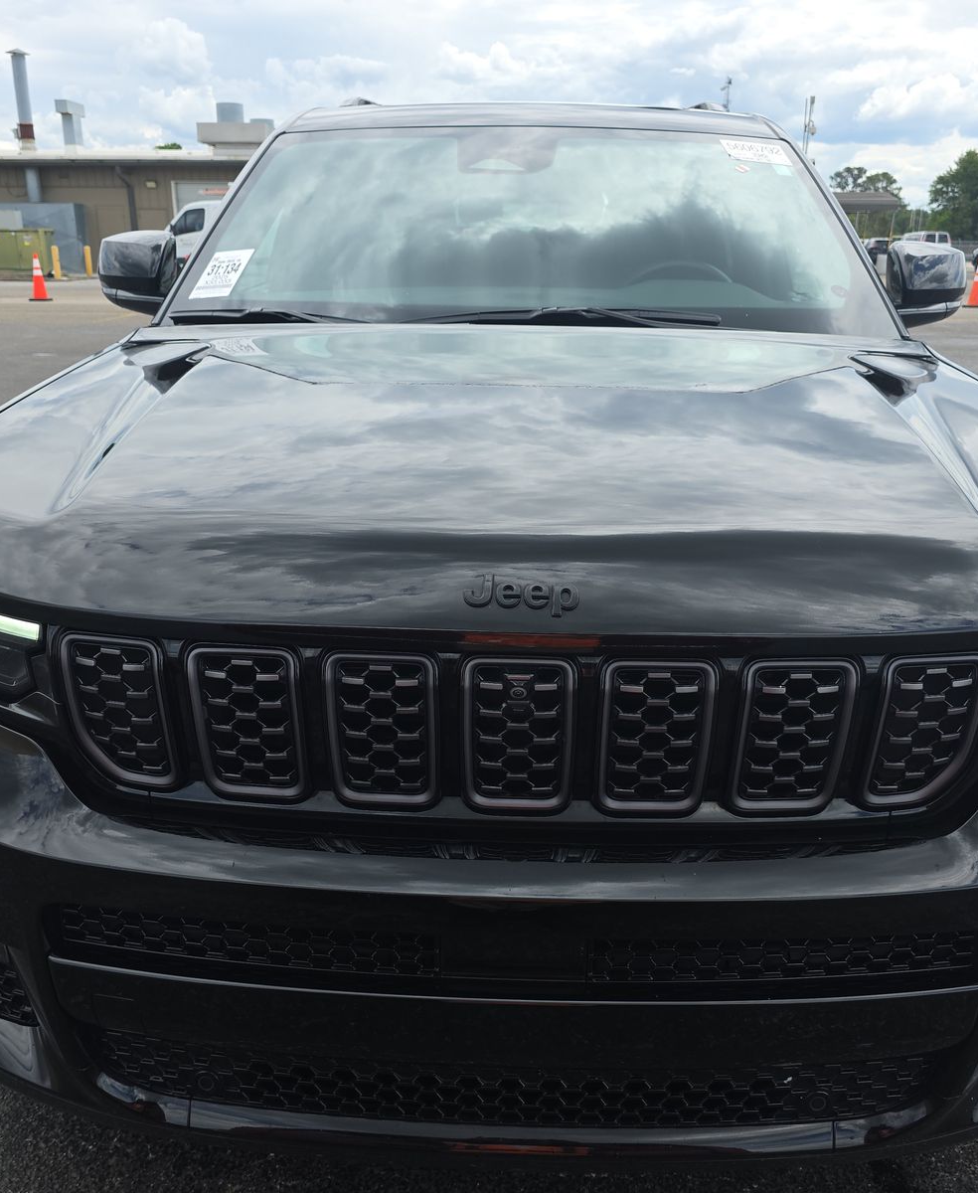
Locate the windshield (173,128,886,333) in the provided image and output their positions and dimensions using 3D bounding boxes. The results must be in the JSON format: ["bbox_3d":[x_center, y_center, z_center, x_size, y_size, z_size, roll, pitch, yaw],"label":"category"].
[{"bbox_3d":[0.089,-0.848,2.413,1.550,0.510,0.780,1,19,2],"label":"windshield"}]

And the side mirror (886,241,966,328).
[{"bbox_3d":[1.060,-0.757,2.580,0.215,0.205,0.150,1,19,3],"label":"side mirror"}]

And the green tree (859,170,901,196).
[{"bbox_3d":[46.223,-45.581,125.000,5.000,9.200,5.000,0,19,0],"label":"green tree"}]

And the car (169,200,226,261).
[{"bbox_3d":[-7.500,-10.700,31.800,5.900,2.500,2.030,0,19,-2],"label":"car"}]

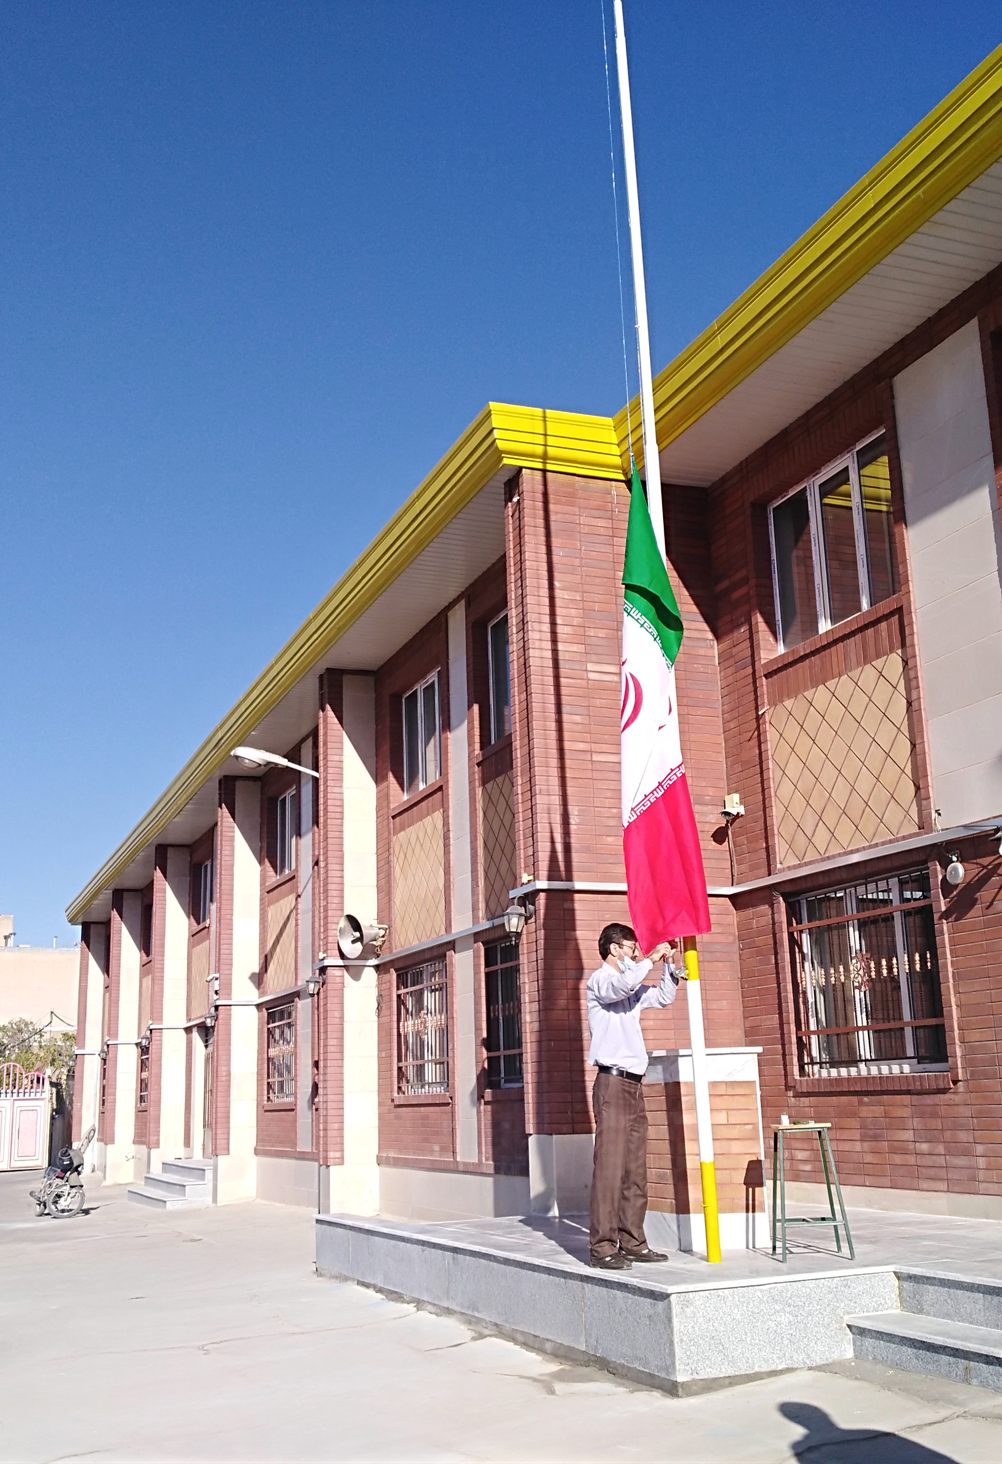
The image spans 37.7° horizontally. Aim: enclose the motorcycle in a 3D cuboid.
[{"bbox_3d":[-6.485,6.523,21.704,0.920,1.250,0.620,-1,-14,-4],"label":"motorcycle"}]

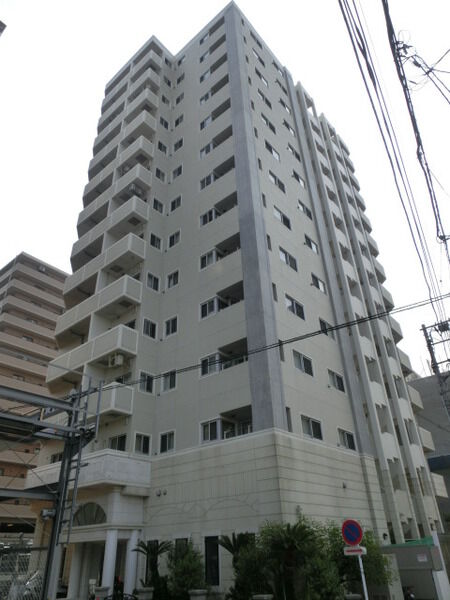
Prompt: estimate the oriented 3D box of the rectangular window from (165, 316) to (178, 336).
[{"bbox_3d":[-2.754,1.377,21.625,0.858,0.819,0.120,-26,-40,32],"label":"rectangular window"}]

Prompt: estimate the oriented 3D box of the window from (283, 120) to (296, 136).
[{"bbox_3d":[4.916,-13.042,31.635,0.120,0.900,1.450,-27,-40,33],"label":"window"}]

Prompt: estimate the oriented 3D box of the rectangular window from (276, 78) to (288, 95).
[{"bbox_3d":[4.700,-17.431,34.172,0.120,0.750,1.520,-26,-39,33],"label":"rectangular window"}]

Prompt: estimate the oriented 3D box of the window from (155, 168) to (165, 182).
[{"bbox_3d":[-4.327,-8.298,27.817,0.120,0.960,0.840,-26,-39,33],"label":"window"}]

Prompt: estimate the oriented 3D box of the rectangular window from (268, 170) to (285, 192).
[{"bbox_3d":[3.116,-7.090,24.924,0.120,0.900,1.600,-27,-40,33],"label":"rectangular window"}]

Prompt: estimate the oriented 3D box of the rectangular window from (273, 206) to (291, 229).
[{"bbox_3d":[3.199,-4.607,23.316,0.120,0.900,1.600,-27,-40,33],"label":"rectangular window"}]

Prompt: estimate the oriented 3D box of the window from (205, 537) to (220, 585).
[{"bbox_3d":[-0.459,9.543,15.233,0.712,1.568,0.140,-26,-39,33],"label":"window"}]

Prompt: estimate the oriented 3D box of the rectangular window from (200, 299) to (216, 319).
[{"bbox_3d":[-0.782,0.416,20.359,1.080,0.900,0.120,-26,-39,33],"label":"rectangular window"}]

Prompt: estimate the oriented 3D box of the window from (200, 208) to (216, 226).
[{"bbox_3d":[-0.991,-4.658,23.524,1.038,0.695,0.120,-26,-40,32],"label":"window"}]

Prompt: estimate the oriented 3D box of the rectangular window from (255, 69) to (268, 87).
[{"bbox_3d":[2.829,-16.932,31.685,0.120,0.813,1.558,-26,-40,32],"label":"rectangular window"}]

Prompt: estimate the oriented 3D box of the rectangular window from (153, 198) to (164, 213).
[{"bbox_3d":[-4.242,-5.981,26.555,0.120,0.813,0.870,-26,-40,32],"label":"rectangular window"}]

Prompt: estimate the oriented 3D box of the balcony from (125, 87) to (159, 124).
[{"bbox_3d":[-6.399,-14.725,32.190,2.512,1.360,1.152,-26,-39,33],"label":"balcony"}]

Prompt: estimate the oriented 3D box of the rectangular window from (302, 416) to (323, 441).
[{"bbox_3d":[3.660,5.394,17.495,0.120,0.880,1.620,-26,-39,33],"label":"rectangular window"}]

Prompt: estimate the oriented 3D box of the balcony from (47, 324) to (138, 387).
[{"bbox_3d":[-7.125,3.163,22.035,6.444,1.246,1.167,-26,-40,32],"label":"balcony"}]

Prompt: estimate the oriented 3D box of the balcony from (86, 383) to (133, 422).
[{"bbox_3d":[-5.241,4.743,18.698,2.112,1.243,1.055,-27,-40,33],"label":"balcony"}]

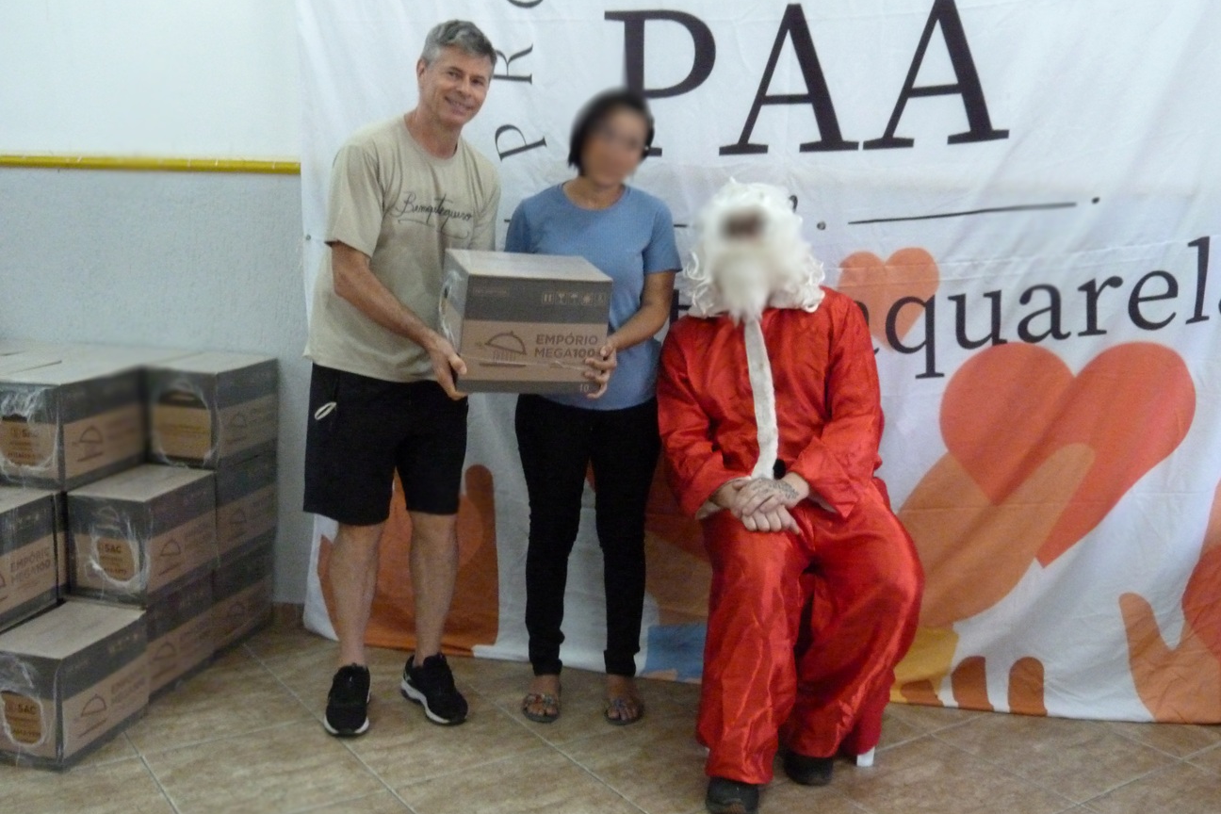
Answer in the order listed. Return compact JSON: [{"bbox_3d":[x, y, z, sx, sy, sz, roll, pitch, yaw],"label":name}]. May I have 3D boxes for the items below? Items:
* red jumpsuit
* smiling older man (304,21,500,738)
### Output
[{"bbox_3d":[0.410,0.266,2.893,0.595,1.065,0.610,3,9,2],"label":"red jumpsuit"},{"bbox_3d":[-0.518,-0.068,2.938,0.510,1.770,0.480,-1,9,-20],"label":"smiling older man"}]

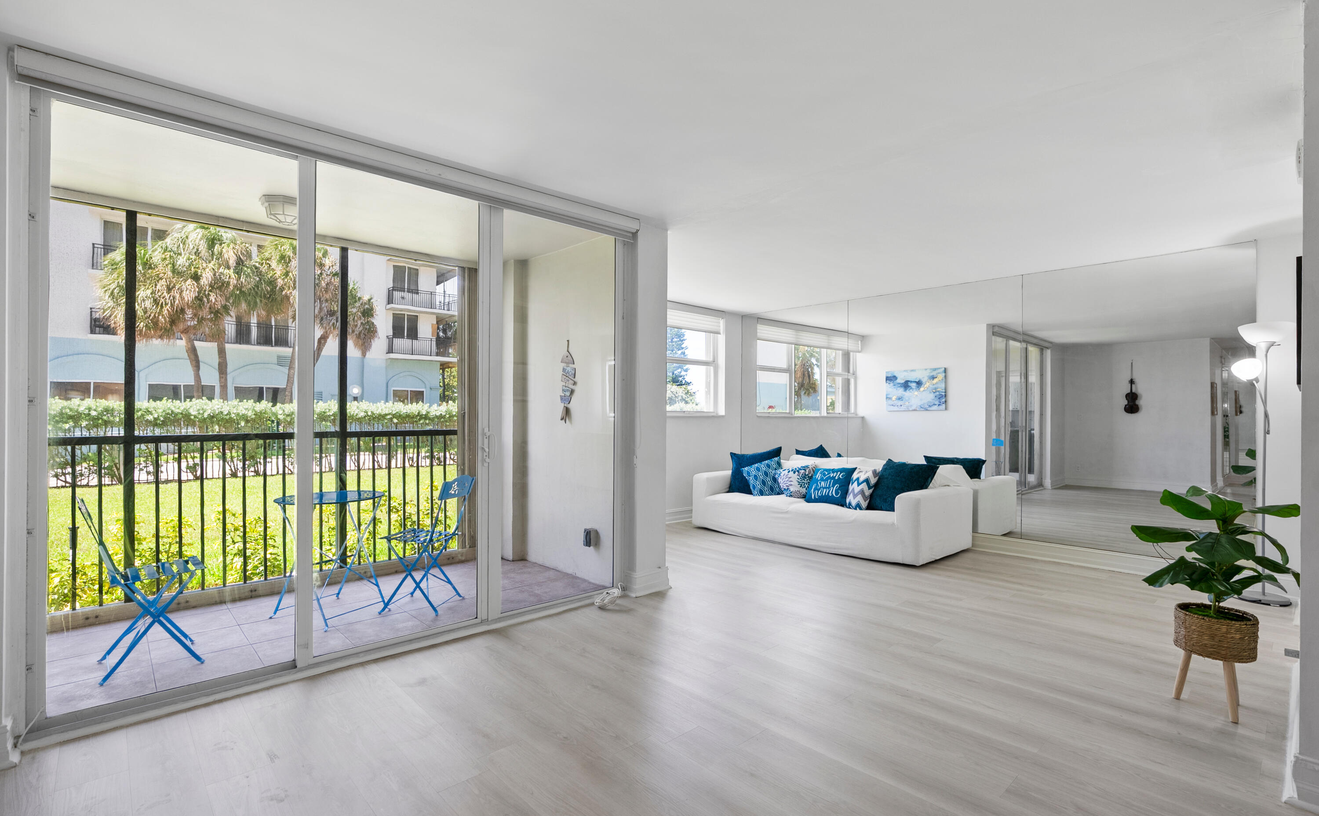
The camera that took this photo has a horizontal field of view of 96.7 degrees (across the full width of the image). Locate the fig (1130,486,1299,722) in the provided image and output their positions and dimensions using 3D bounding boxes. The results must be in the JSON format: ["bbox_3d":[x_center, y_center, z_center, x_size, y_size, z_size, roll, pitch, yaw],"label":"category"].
[{"bbox_3d":[2.354,0.803,2.477,0.560,0.930,0.570,0,0,-42],"label":"fig"}]

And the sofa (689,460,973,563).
[{"bbox_3d":[1.608,0.896,5.839,1.100,0.760,2.380,0,0,-44],"label":"sofa"}]

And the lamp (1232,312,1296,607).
[{"bbox_3d":[3.996,0.362,3.870,0.330,1.830,0.330,0,0,-42],"label":"lamp"}]

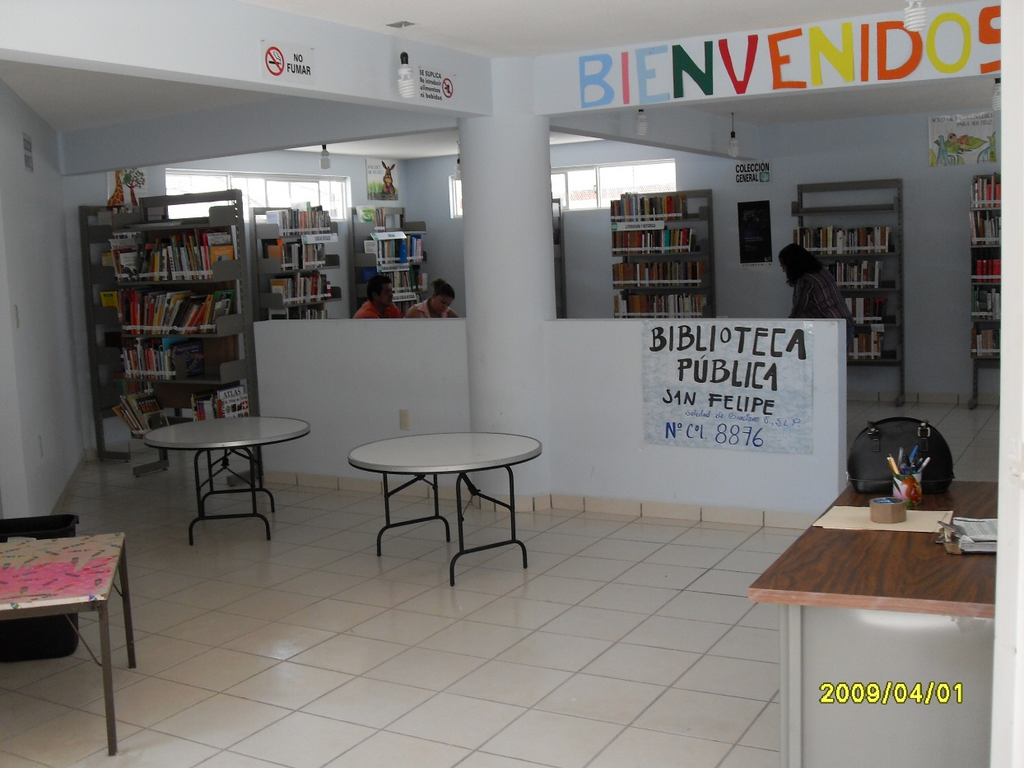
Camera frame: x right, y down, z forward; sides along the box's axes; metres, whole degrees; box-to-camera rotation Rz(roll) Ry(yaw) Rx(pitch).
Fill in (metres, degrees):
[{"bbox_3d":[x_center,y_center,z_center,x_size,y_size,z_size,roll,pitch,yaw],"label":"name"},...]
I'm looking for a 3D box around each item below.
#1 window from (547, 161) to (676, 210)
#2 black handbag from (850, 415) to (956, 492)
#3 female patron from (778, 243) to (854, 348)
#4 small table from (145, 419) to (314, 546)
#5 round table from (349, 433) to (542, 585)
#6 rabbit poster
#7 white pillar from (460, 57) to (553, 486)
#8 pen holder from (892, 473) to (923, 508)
[{"bbox_3d":[0.455,-1.981,11.162,2.580,0.445,0.100,1,8,30],"label":"window"},{"bbox_3d":[1.107,0.193,3.136,0.305,0.218,0.140,-1,7,14],"label":"black handbag"},{"bbox_3d":[2.062,-0.228,7.385,0.580,1.450,0.480,-1,7,15],"label":"female patron"},{"bbox_3d":[-1.568,0.526,6.096,0.910,0.561,0.910,-4,7,-10],"label":"small table"},{"bbox_3d":[-0.315,0.574,5.235,0.910,0.561,0.910,-2,7,0],"label":"round table"},{"bbox_3d":[-1.393,-2.200,11.802,0.015,0.430,0.550,1,8,30],"label":"rabbit poster"},{"bbox_3d":[-0.009,-0.567,6.352,0.530,2.540,0.530,-2,7,0],"label":"white pillar"},{"bbox_3d":[1.075,0.279,2.970,0.079,0.090,0.079,0,7,20],"label":"pen holder"}]

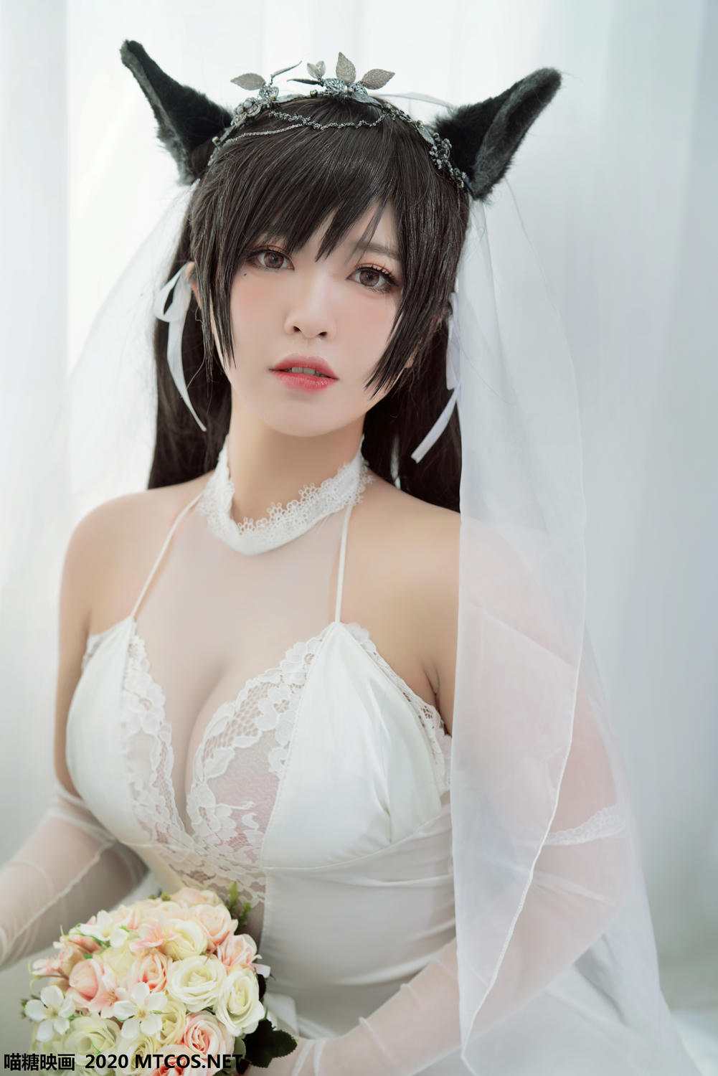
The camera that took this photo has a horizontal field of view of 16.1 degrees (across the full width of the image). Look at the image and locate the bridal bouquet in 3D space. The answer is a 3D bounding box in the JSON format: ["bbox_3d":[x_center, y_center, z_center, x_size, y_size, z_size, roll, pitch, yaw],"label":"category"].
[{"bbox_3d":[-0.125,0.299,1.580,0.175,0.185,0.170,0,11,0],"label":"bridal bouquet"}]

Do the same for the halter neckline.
[{"bbox_3d":[-0.047,-0.030,1.660,0.117,0.065,0.115,0,11,0],"label":"halter neckline"}]

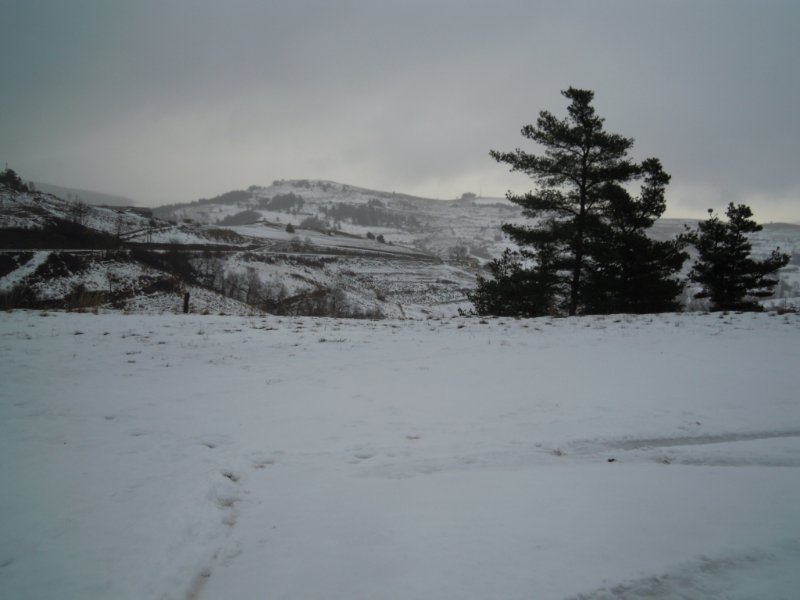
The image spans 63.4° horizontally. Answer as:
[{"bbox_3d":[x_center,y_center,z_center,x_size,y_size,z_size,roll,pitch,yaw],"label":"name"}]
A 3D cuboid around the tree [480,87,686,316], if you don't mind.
[{"bbox_3d":[7.089,-3.805,25.000,7.700,8.800,6.800,0,3,0],"label":"tree"}]

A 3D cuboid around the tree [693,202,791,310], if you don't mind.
[{"bbox_3d":[14.207,-1.773,27.000,4.100,4.600,3.800,0,3,0],"label":"tree"}]

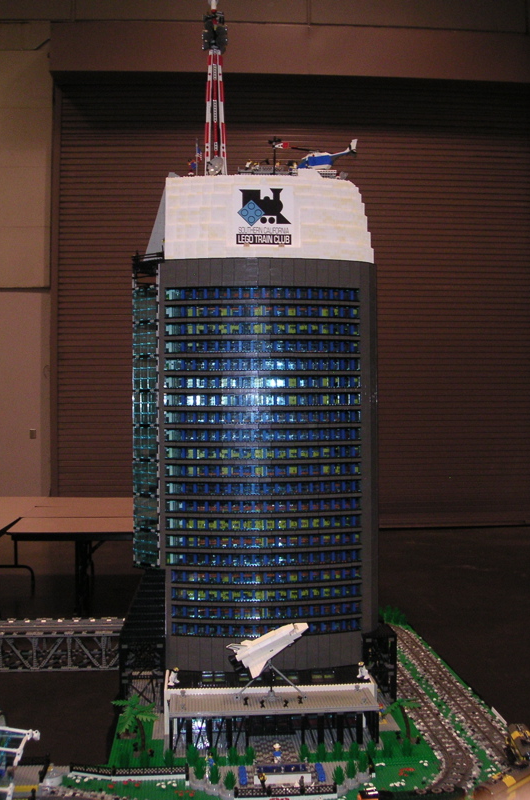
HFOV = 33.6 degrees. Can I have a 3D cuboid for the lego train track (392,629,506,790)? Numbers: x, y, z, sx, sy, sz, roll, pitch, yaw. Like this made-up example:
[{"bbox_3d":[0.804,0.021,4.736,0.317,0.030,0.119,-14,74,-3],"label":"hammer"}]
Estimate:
[{"bbox_3d":[0.452,0.838,2.600,0.270,0.030,1.380,0,0,-5],"label":"lego train track"}]

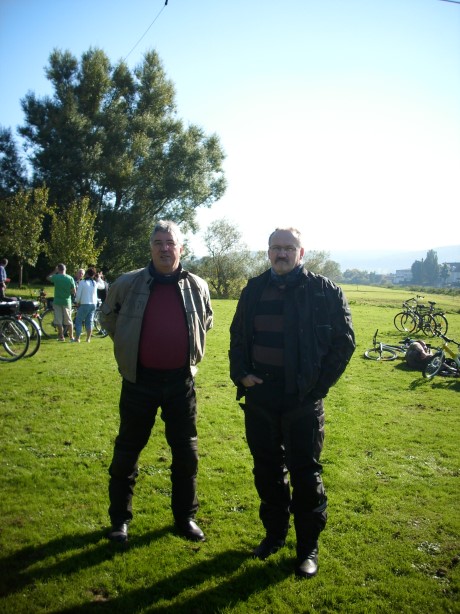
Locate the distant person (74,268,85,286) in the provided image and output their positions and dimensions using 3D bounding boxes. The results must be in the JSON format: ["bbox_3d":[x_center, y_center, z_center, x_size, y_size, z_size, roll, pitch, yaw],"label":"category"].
[{"bbox_3d":[-3.888,-0.142,14.200,0.500,1.670,0.340,0,3,-18],"label":"distant person"}]

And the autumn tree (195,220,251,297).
[{"bbox_3d":[-0.682,-4.367,50.000,5.100,7.300,4.800,1,3,0],"label":"autumn tree"}]

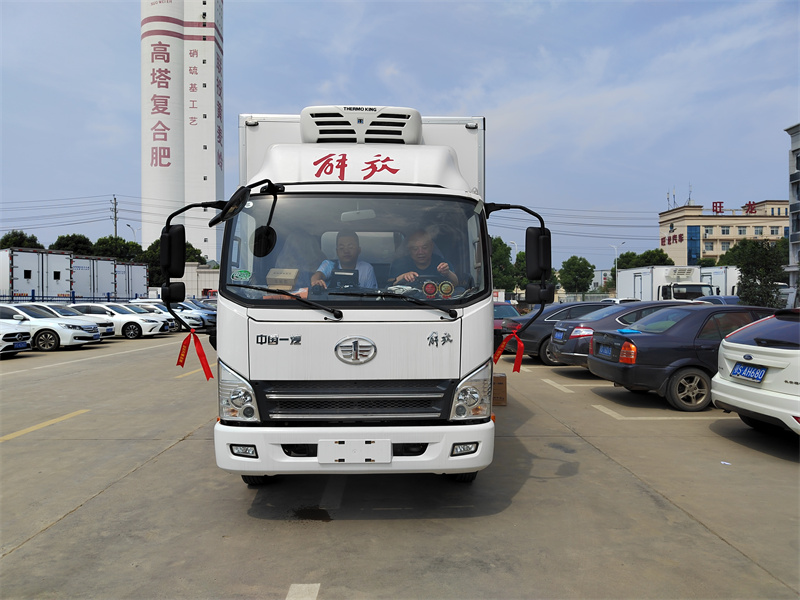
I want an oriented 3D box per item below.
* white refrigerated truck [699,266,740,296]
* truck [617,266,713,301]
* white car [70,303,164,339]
[{"bbox_3d":[16.950,-0.018,27.205,2.350,3.200,6.000,0,0,-2],"label":"white refrigerated truck"},{"bbox_3d":[13.400,-0.018,27.005,2.350,3.200,6.000,0,0,-2],"label":"truck"},{"bbox_3d":[-12.150,0.840,22.202,4.920,1.450,1.860,0,0,-1],"label":"white car"}]

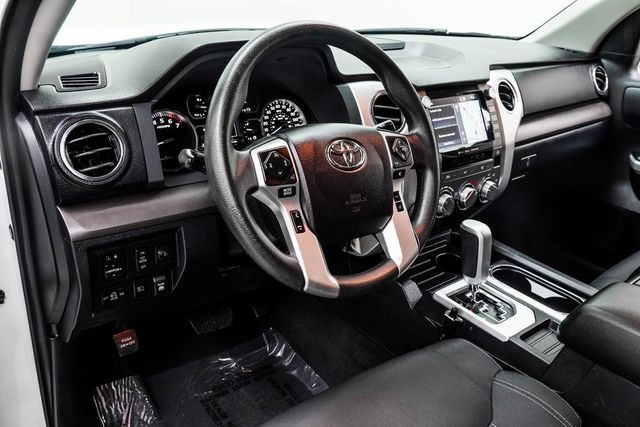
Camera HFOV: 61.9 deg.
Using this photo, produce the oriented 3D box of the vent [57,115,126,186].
[{"bbox_3d":[-0.295,-0.082,0.690,0.085,0.085,0.033,-15,6,-36],"label":"vent"}]

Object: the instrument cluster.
[{"bbox_3d":[-0.152,-0.150,0.944,0.345,0.135,0.050,-15,8,-36],"label":"instrument cluster"}]

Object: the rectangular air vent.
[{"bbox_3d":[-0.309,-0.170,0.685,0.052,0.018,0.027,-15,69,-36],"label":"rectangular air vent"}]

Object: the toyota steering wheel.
[{"bbox_3d":[0.011,-0.073,0.759,0.386,0.386,0.100,-15,2,-36],"label":"toyota steering wheel"}]

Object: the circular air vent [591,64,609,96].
[{"bbox_3d":[0.776,-0.372,1.486,0.085,0.085,0.033,-15,6,-36],"label":"circular air vent"}]

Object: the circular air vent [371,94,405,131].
[{"bbox_3d":[0.118,-0.180,0.956,0.078,0.078,0.032,-13,4,-31],"label":"circular air vent"}]

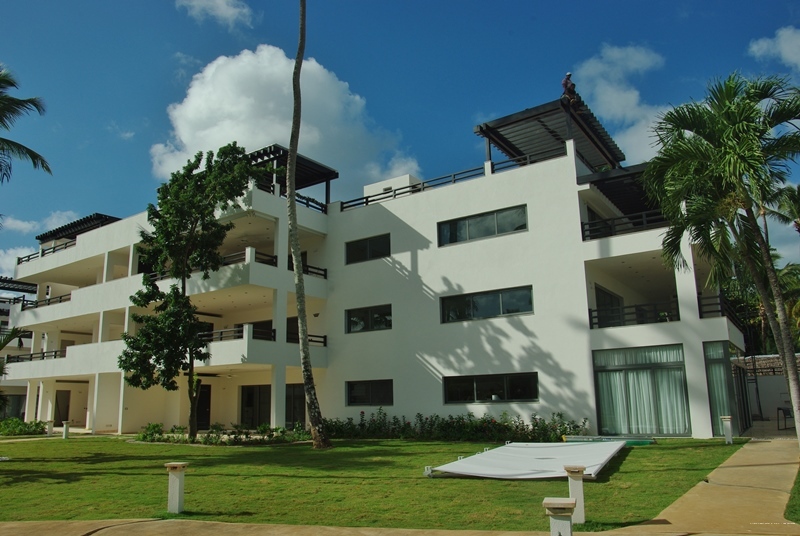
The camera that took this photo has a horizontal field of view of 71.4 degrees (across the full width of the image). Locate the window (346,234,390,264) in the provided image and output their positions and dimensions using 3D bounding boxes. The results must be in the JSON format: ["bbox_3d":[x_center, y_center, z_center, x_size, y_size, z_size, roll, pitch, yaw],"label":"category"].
[{"bbox_3d":[-1.422,-0.830,25.556,2.551,1.068,0.140,-10,-16,32],"label":"window"}]

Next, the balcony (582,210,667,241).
[{"bbox_3d":[7.931,-1.539,19.662,3.000,0.790,0.120,-10,-15,34],"label":"balcony"}]

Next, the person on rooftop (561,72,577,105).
[{"bbox_3d":[6.329,-6.743,20.900,0.500,1.100,0.500,-10,-16,32],"label":"person on rooftop"}]

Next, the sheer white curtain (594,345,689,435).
[{"bbox_3d":[7.921,4.061,18.236,2.750,2.750,0.150,-10,-16,32],"label":"sheer white curtain"}]

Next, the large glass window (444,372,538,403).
[{"bbox_3d":[3.485,4.721,21.589,4.030,1.110,0.160,-10,-15,34],"label":"large glass window"}]

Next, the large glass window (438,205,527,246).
[{"bbox_3d":[3.297,-1.645,22.532,3.939,1.068,0.140,-10,-16,32],"label":"large glass window"}]

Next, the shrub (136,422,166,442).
[{"bbox_3d":[-10.000,6.593,22.300,0.950,0.780,0.850,-10,-16,32],"label":"shrub"}]

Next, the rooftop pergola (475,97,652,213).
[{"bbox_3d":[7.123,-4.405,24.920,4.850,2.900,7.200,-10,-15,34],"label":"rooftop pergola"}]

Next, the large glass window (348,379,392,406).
[{"bbox_3d":[-1.342,5.606,24.873,2.700,1.102,0.160,-10,-15,34],"label":"large glass window"}]

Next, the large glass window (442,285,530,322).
[{"bbox_3d":[3.353,1.476,21.778,3.939,1.073,0.140,-10,-16,32],"label":"large glass window"}]

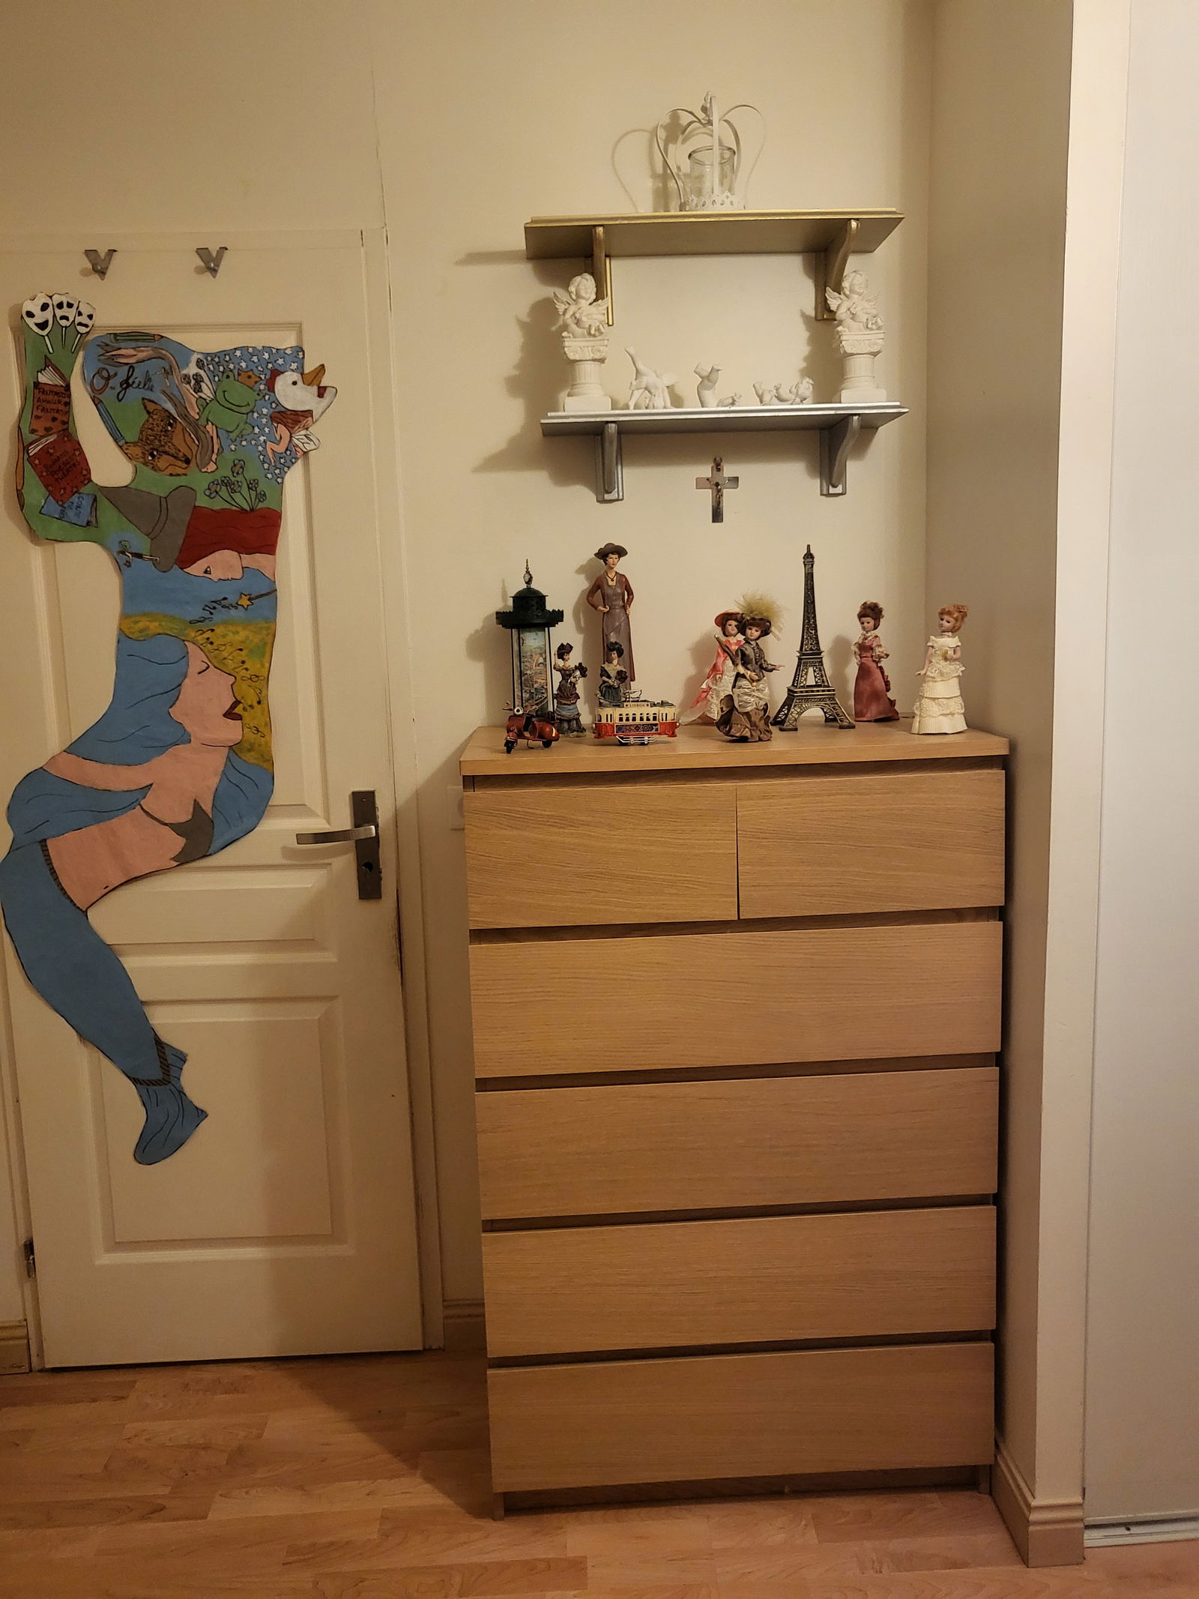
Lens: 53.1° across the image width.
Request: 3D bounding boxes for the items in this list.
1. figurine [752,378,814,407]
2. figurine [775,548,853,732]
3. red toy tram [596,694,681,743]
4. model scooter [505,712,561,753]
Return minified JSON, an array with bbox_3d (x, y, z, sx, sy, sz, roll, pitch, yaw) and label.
[{"bbox_3d":[0.312,-0.688,2.044,0.103,0.058,0.050,-2,8,-2],"label":"figurine"},{"bbox_3d":[0.363,-0.276,2.036,0.130,0.305,0.130,-2,8,0],"label":"figurine"},{"bbox_3d":[0.055,-0.127,1.863,0.131,0.080,0.046,-2,8,-2],"label":"red toy tram"},{"bbox_3d":[-0.102,-0.112,1.823,0.107,0.070,0.050,-9,11,-43],"label":"model scooter"}]

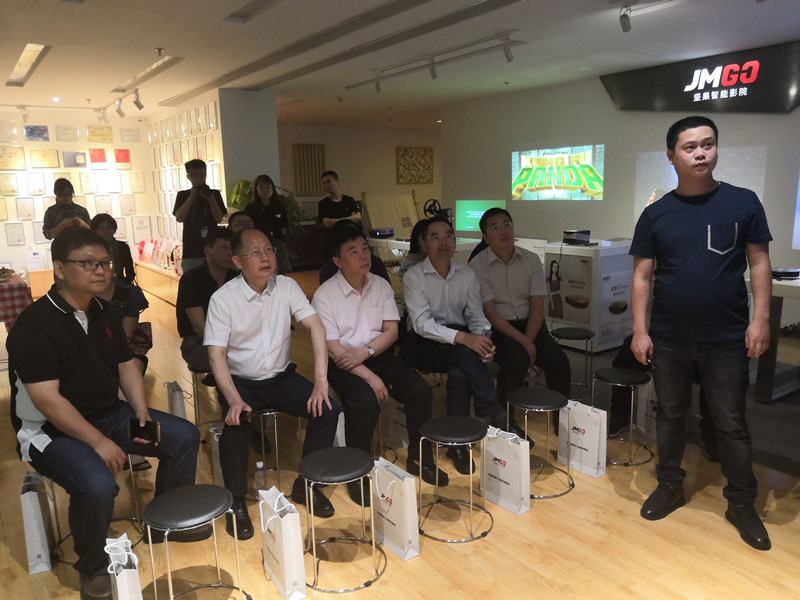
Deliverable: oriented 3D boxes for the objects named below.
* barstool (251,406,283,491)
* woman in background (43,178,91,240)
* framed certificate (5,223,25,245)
[{"bbox_3d":[-0.659,0.718,3.124,0.350,0.455,0.350,-2,11,0],"label":"barstool"},{"bbox_3d":[-3.109,-0.333,5.954,0.460,1.623,0.320,-8,12,-29],"label":"woman in background"},{"bbox_3d":[-5.626,-0.962,9.131,0.220,0.315,0.025,-9,13,-34],"label":"framed certificate"}]

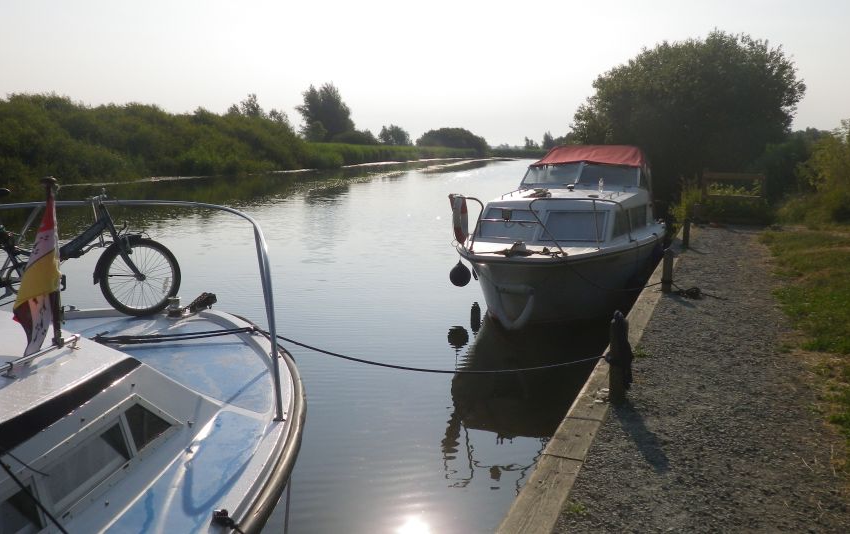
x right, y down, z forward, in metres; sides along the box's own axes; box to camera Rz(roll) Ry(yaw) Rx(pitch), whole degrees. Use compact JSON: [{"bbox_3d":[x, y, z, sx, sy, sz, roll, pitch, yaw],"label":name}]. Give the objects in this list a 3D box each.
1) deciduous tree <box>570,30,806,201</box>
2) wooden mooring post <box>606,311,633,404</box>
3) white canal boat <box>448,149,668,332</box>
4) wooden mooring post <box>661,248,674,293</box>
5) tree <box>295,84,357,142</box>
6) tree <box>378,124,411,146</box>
[{"bbox_3d":[8.444,-4.869,23.044,7.600,5.430,7.200,3,10,19],"label":"deciduous tree"},{"bbox_3d":[1.241,0.575,4.472,0.140,0.596,0.140,4,10,23],"label":"wooden mooring post"},{"bbox_3d":[2.140,-0.608,10.037,2.400,2.300,6.500,4,10,22],"label":"white canal boat"},{"bbox_3d":[2.770,0.039,8.015,0.120,0.489,0.120,4,10,23],"label":"wooden mooring post"},{"bbox_3d":[-14.402,-20.758,101.983,8.300,11.230,8.000,-1,10,-8],"label":"tree"},{"bbox_3d":[-7.841,-32.505,181.966,8.200,8.113,8.000,0,9,-2],"label":"tree"}]

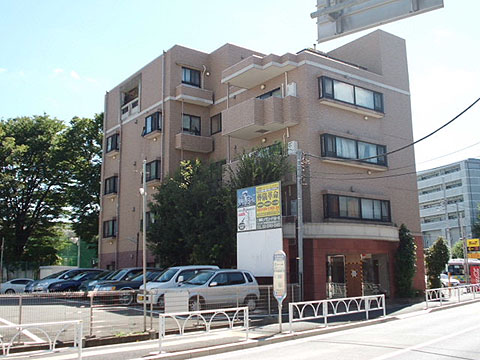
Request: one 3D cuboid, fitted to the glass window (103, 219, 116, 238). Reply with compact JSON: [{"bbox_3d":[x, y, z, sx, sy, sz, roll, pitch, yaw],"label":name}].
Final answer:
[{"bbox_3d":[-8.532,3.254,34.764,0.300,1.100,1.650,6,-12,-37],"label":"glass window"}]

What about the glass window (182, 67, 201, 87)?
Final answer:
[{"bbox_3d":[-2.856,-6.107,31.349,1.330,1.050,0.140,6,-12,-37],"label":"glass window"}]

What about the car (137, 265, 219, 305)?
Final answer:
[{"bbox_3d":[-2.504,4.442,21.847,3.420,1.660,1.490,6,-12,-34],"label":"car"}]

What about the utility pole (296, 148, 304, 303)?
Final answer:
[{"bbox_3d":[2.440,1.917,21.225,0.210,6.550,0.210,9,-14,-36],"label":"utility pole"}]

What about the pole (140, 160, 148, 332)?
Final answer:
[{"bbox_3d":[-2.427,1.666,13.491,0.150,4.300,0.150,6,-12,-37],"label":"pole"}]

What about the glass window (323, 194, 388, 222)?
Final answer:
[{"bbox_3d":[5.790,1.431,25.595,4.550,1.060,0.270,7,-12,-36],"label":"glass window"}]

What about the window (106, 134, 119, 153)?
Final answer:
[{"bbox_3d":[-8.590,-2.498,35.713,0.300,1.130,1.650,6,-12,-37],"label":"window"}]

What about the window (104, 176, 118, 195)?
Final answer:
[{"bbox_3d":[-8.448,0.385,34.687,0.270,1.060,1.500,7,-12,-36],"label":"window"}]

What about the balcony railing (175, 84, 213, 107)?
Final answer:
[{"bbox_3d":[-2.567,-4.786,30.213,2.080,0.780,0.600,7,-12,-36],"label":"balcony railing"}]

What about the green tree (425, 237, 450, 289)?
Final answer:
[{"bbox_3d":[10.669,4.676,28.395,1.350,3.400,1.300,7,-12,-36],"label":"green tree"}]

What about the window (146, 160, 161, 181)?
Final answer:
[{"bbox_3d":[-4.965,-0.442,30.085,0.270,1.060,1.460,7,-12,-36],"label":"window"}]

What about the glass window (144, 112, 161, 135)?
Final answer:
[{"bbox_3d":[-5.000,-3.218,30.576,0.270,1.120,1.480,7,-12,-36],"label":"glass window"}]

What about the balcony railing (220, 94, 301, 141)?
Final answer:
[{"bbox_3d":[0.981,-3.179,26.941,1.620,1.370,4.200,6,-12,-37],"label":"balcony railing"}]

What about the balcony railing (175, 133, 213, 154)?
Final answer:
[{"bbox_3d":[-2.531,-2.019,29.724,2.080,0.840,0.600,7,-12,-36],"label":"balcony railing"}]

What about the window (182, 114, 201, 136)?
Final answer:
[{"bbox_3d":[-2.804,-3.209,30.857,1.300,1.130,0.140,6,-12,-37],"label":"window"}]

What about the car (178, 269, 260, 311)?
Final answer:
[{"bbox_3d":[-0.942,4.047,19.361,3.500,1.550,1.520,5,-11,-31],"label":"car"}]

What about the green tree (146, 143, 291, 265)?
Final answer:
[{"bbox_3d":[-1.285,2.367,25.095,5.200,7.200,7.000,7,-12,-36],"label":"green tree"}]

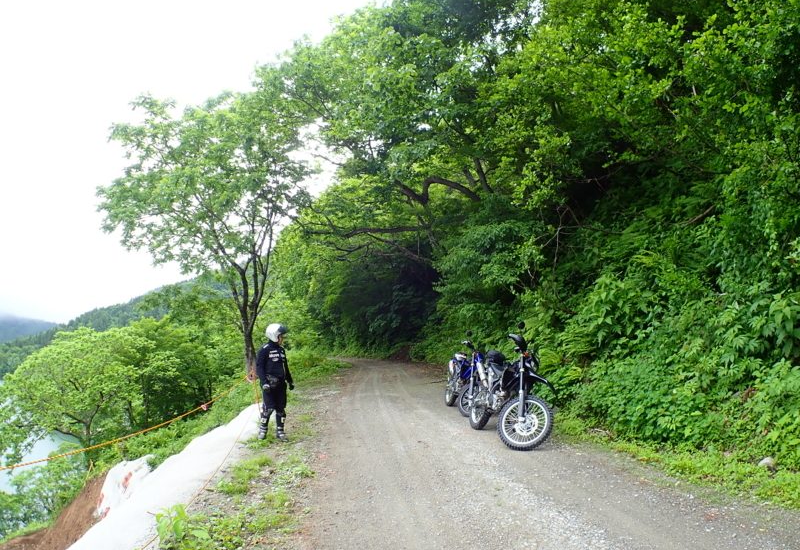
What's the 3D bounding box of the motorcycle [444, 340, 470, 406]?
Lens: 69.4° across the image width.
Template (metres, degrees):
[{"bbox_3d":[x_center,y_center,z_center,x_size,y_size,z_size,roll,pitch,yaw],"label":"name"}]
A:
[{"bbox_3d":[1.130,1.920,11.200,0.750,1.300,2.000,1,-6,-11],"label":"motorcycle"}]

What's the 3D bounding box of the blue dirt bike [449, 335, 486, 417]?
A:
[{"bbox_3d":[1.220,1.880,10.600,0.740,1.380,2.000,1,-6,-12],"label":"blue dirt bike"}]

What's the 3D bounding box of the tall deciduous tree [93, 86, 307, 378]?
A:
[{"bbox_3d":[-5.700,-1.250,17.000,6.000,8.400,5.800,1,-6,-12],"label":"tall deciduous tree"}]

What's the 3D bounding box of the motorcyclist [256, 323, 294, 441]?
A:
[{"bbox_3d":[-1.770,1.530,8.200,0.400,1.690,0.580,-5,-8,42],"label":"motorcyclist"}]

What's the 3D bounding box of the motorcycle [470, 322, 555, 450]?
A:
[{"bbox_3d":[1.470,1.510,7.850,0.760,1.450,2.050,2,-6,-16],"label":"motorcycle"}]

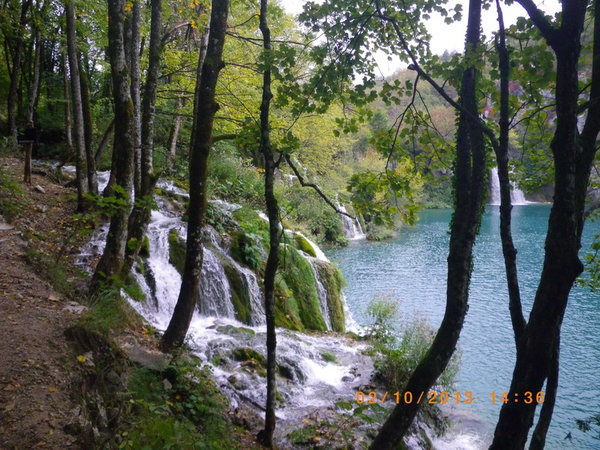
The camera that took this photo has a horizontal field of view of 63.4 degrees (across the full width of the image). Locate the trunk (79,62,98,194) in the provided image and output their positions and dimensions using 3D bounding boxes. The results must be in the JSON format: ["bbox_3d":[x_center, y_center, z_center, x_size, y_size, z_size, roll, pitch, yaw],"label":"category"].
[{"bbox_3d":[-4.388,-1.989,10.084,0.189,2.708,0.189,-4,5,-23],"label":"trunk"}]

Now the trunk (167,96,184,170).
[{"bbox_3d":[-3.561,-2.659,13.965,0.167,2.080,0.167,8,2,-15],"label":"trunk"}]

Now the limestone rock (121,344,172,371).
[{"bbox_3d":[-1.353,1.160,4.250,0.440,0.180,0.300,-1,4,-18],"label":"limestone rock"}]

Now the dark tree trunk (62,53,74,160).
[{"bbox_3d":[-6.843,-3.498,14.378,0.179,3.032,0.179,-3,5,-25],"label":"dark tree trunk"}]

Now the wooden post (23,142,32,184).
[{"bbox_3d":[-6.315,-1.440,11.279,0.158,0.950,0.158,1,3,-29],"label":"wooden post"}]

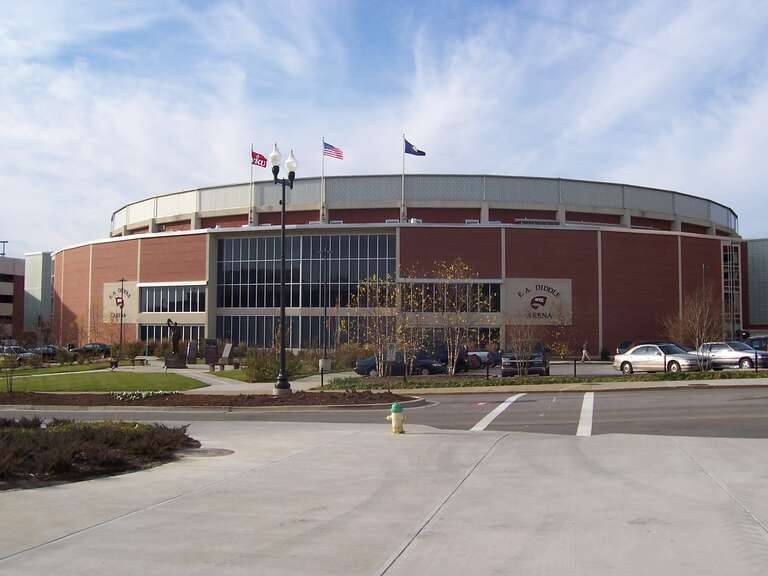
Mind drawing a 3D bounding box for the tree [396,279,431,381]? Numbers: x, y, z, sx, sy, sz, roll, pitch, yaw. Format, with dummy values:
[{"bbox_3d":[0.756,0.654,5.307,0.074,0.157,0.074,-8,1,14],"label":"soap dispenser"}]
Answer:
[{"bbox_3d":[1.301,1.830,36.200,1.500,4.300,1.500,0,-3,0],"label":"tree"}]

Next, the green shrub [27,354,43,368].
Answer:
[{"bbox_3d":[-22.070,4.680,51.806,1.020,0.900,1.000,0,-3,0],"label":"green shrub"}]

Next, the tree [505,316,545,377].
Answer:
[{"bbox_3d":[6.093,2.537,35.600,1.700,2.600,1.650,0,-3,0],"label":"tree"}]

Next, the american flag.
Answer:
[{"bbox_3d":[-5.352,-14.572,87.000,2.200,1.900,0.500,1,-4,-11],"label":"american flag"}]

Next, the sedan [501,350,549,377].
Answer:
[{"bbox_3d":[6.677,3.433,38.600,1.830,1.420,4.600,0,-4,11],"label":"sedan"}]

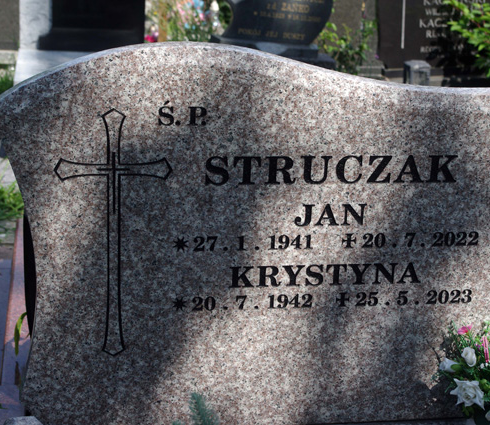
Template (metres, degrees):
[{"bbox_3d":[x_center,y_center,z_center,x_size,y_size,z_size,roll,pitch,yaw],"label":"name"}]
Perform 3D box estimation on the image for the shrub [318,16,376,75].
[{"bbox_3d":[0.562,-0.897,5.900,0.330,0.390,0.300,-1,21,-6],"label":"shrub"}]

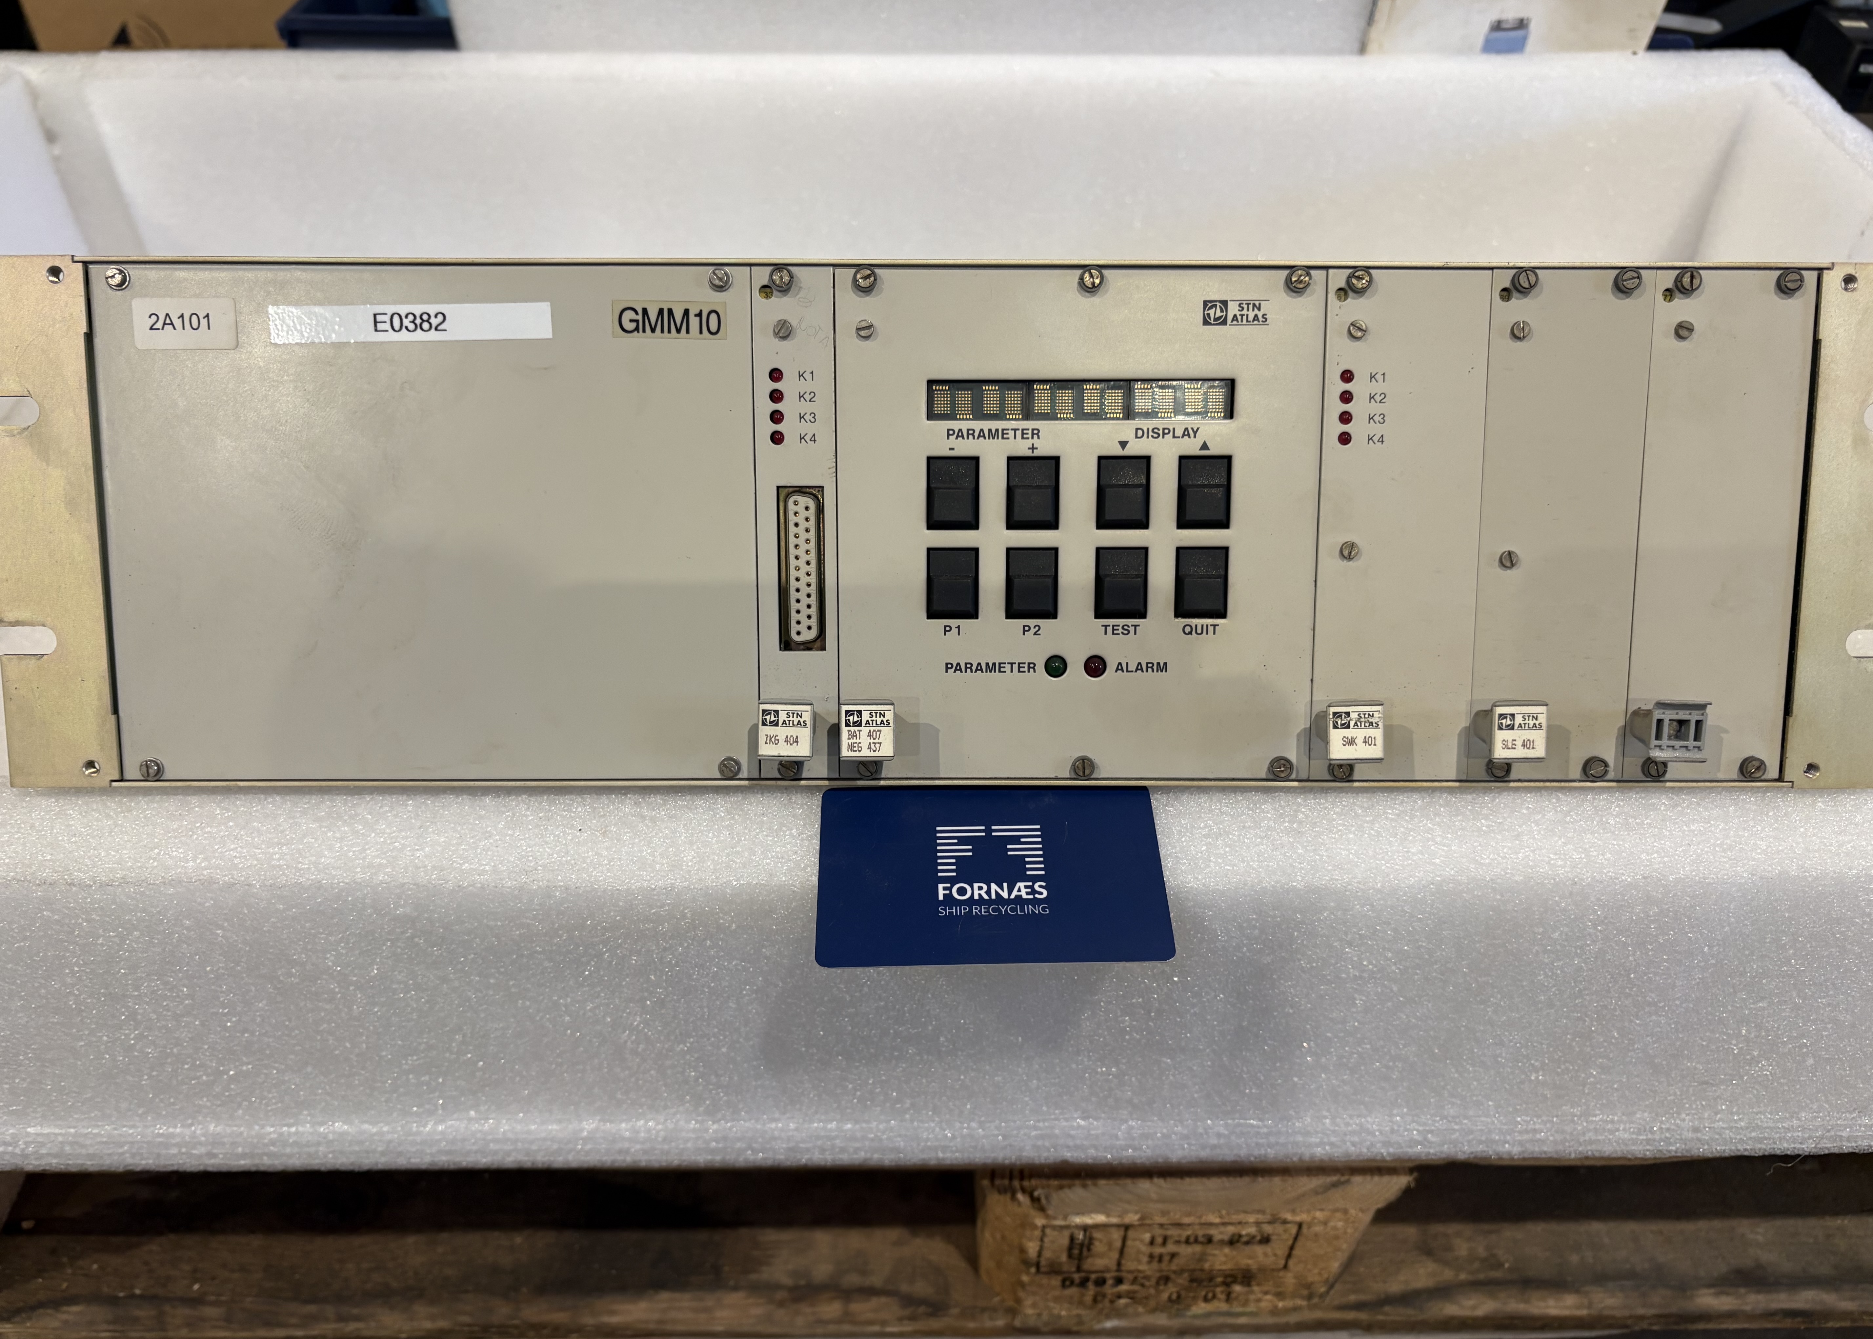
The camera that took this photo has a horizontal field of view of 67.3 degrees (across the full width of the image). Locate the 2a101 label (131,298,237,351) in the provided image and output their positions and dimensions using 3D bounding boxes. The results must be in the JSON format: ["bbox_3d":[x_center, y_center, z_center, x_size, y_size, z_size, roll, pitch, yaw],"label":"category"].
[{"bbox_3d":[-0.185,-0.085,0.347,0.026,0.013,0.001,0,7,-1],"label":"2a101 label"}]

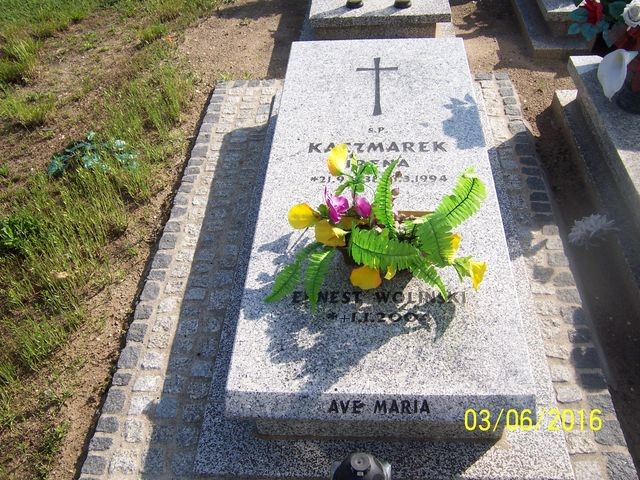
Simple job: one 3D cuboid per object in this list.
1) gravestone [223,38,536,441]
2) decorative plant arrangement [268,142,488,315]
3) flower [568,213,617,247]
[{"bbox_3d":[0.191,-0.140,2.042,0.700,0.280,1.630,0,44,4],"label":"gravestone"},{"bbox_3d":[0.130,-0.018,1.501,0.530,0.350,0.320,0,44,4],"label":"decorative plant arrangement"},{"bbox_3d":[0.972,-0.037,2.177,0.140,0.080,0.130,0,44,4],"label":"flower"}]

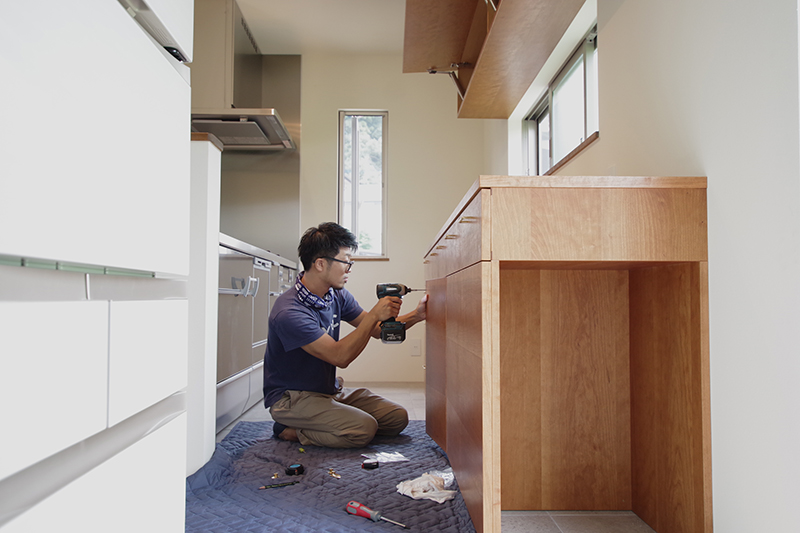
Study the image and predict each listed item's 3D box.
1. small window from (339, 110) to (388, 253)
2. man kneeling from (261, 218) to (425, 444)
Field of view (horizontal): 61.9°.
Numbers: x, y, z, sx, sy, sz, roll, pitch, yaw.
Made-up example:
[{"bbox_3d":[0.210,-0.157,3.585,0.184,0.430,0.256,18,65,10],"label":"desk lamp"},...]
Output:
[{"bbox_3d":[-0.266,-0.605,4.860,0.365,1.065,0.100,0,-3,-1],"label":"small window"},{"bbox_3d":[-0.222,0.280,2.840,0.700,0.920,0.460,-1,-3,25],"label":"man kneeling"}]

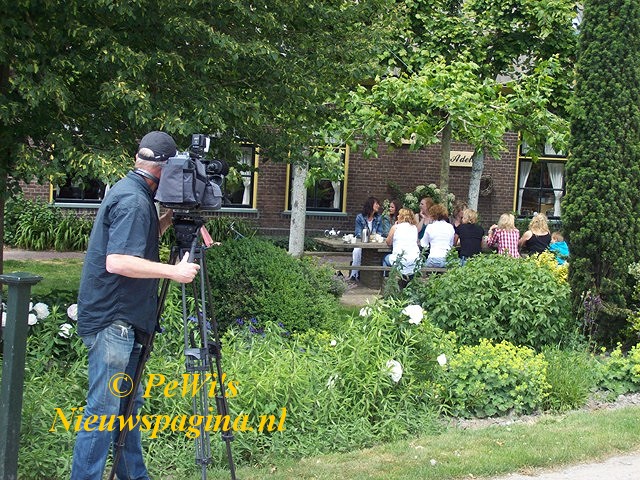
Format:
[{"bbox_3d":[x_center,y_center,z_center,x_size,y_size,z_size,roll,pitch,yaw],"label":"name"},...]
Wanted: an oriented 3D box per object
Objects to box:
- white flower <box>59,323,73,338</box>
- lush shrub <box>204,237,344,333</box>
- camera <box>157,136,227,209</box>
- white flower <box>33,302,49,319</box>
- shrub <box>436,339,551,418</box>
[{"bbox_3d":[-1.590,0.570,8.100,0.095,0.095,0.090,3,3,0],"label":"white flower"},{"bbox_3d":[-0.424,0.442,11.800,1.280,0.980,1.200,3,3,0],"label":"lush shrub"},{"bbox_3d":[-0.635,-0.334,6.400,0.210,0.355,0.430,4,3,29],"label":"camera"},{"bbox_3d":[-1.761,0.450,8.200,0.105,0.100,0.100,3,3,0],"label":"white flower"},{"bbox_3d":[1.233,0.977,9.200,0.800,0.500,0.720,3,3,0],"label":"shrub"}]

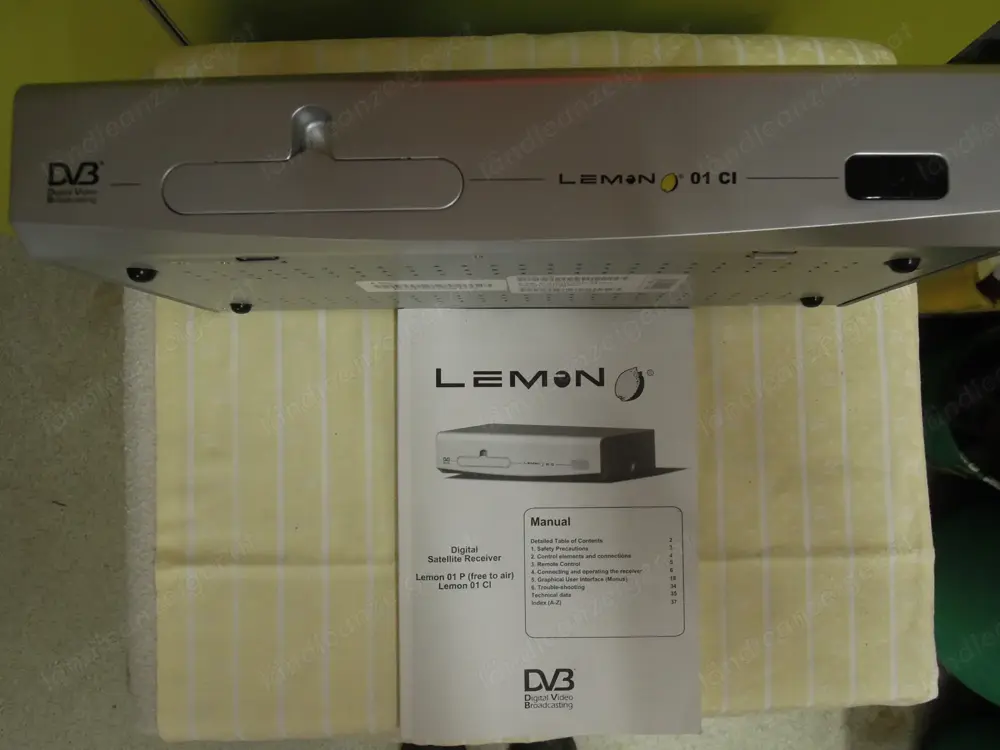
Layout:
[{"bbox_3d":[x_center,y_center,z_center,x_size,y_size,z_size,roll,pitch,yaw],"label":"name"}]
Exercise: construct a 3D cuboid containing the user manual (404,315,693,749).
[{"bbox_3d":[0.034,0.104,0.486,0.210,0.005,0.297,-1,89,1],"label":"user manual"}]

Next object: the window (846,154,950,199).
[{"bbox_3d":[0.167,-0.083,0.292,0.043,0.003,0.020,-1,88,2],"label":"window"}]

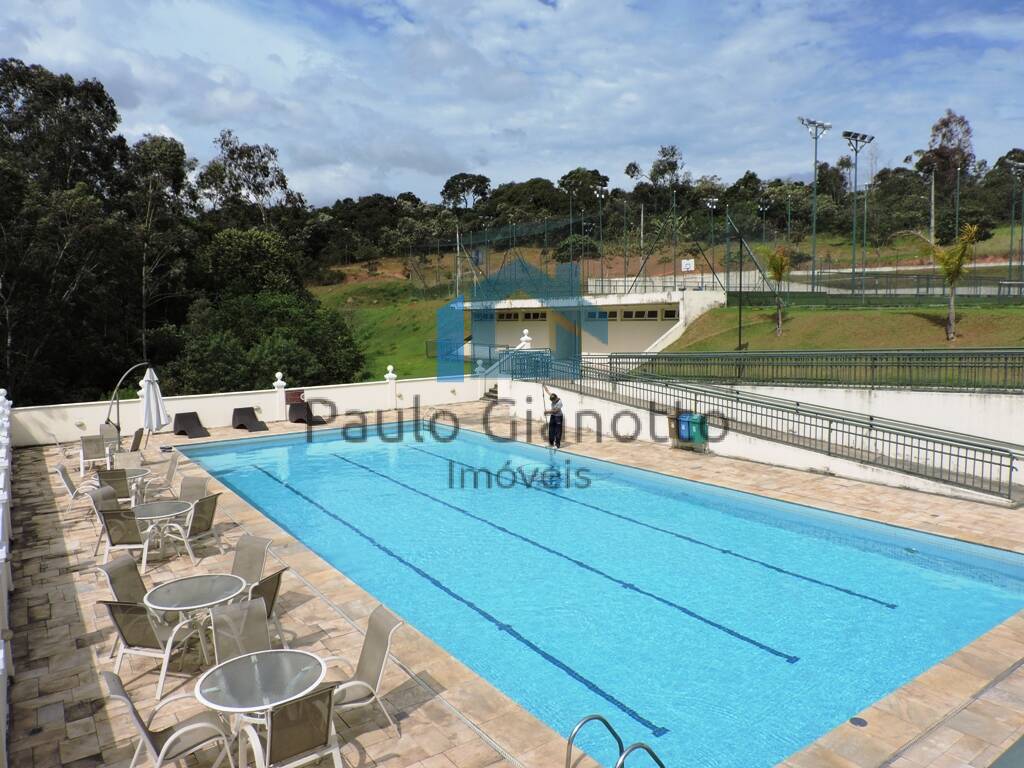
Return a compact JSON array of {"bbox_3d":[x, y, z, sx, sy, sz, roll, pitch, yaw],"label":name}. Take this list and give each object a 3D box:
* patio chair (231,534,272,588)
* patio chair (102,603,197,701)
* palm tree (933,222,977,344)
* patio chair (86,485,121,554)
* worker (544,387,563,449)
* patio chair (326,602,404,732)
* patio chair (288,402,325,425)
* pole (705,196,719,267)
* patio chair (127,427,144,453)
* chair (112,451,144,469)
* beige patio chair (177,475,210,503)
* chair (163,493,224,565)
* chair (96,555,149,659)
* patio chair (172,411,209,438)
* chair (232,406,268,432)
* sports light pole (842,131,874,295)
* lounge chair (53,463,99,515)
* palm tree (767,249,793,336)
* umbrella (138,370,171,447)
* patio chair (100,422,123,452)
[{"bbox_3d":[-3.255,2.417,8.453,0.590,0.990,0.740,1,6,23],"label":"patio chair"},{"bbox_3d":[-3.617,2.568,7.233,0.600,0.970,0.790,0,6,14],"label":"patio chair"},{"bbox_3d":[13.742,-3.176,22.000,1.450,3.650,1.450,-5,7,-35],"label":"palm tree"},{"bbox_3d":[-6.229,2.200,11.340,0.790,0.970,0.600,0,6,14],"label":"patio chair"},{"bbox_3d":[1.214,0.962,20.493,0.520,1.780,0.500,-4,7,-38],"label":"worker"},{"bbox_3d":[-1.445,2.618,6.361,0.790,0.970,0.600,-4,6,-24],"label":"patio chair"},{"bbox_3d":[-7.405,1.069,25.713,0.740,0.740,1.350,-5,7,-40],"label":"patio chair"},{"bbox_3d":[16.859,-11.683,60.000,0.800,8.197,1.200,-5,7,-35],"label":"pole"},{"bbox_3d":[-9.586,1.631,17.582,0.790,0.970,0.600,-2,6,-7],"label":"patio chair"},{"bbox_3d":[-7.742,1.942,14.308,0.590,0.990,0.740,-3,6,-21],"label":"chair"},{"bbox_3d":[-5.942,2.305,12.842,0.600,1.060,0.710,1,6,19],"label":"beige patio chair"},{"bbox_3d":[-4.891,2.208,10.949,0.740,0.990,0.590,1,6,21],"label":"chair"},{"bbox_3d":[-4.441,2.682,8.570,0.710,1.060,0.600,0,6,8],"label":"chair"},{"bbox_3d":[-10.096,1.302,22.447,0.640,0.670,1.200,-6,8,-42],"label":"patio chair"},{"bbox_3d":[-9.548,1.289,25.978,0.670,0.730,1.450,-5,7,-37],"label":"chair"},{"bbox_3d":[16.833,-8.237,34.795,2.100,8.483,0.550,-5,7,-35],"label":"sports light pole"},{"bbox_3d":[-8.300,2.015,13.677,0.740,0.990,0.590,-3,6,-20],"label":"lounge chair"},{"bbox_3d":[9.392,-3.254,24.842,0.950,3.158,0.950,1,6,21],"label":"palm tree"},{"bbox_3d":[-11.230,0.739,22.335,0.750,2.471,0.720,-5,7,-35],"label":"umbrella"},{"bbox_3d":[-11.600,1.730,20.130,0.600,1.060,0.710,0,6,10],"label":"patio chair"}]

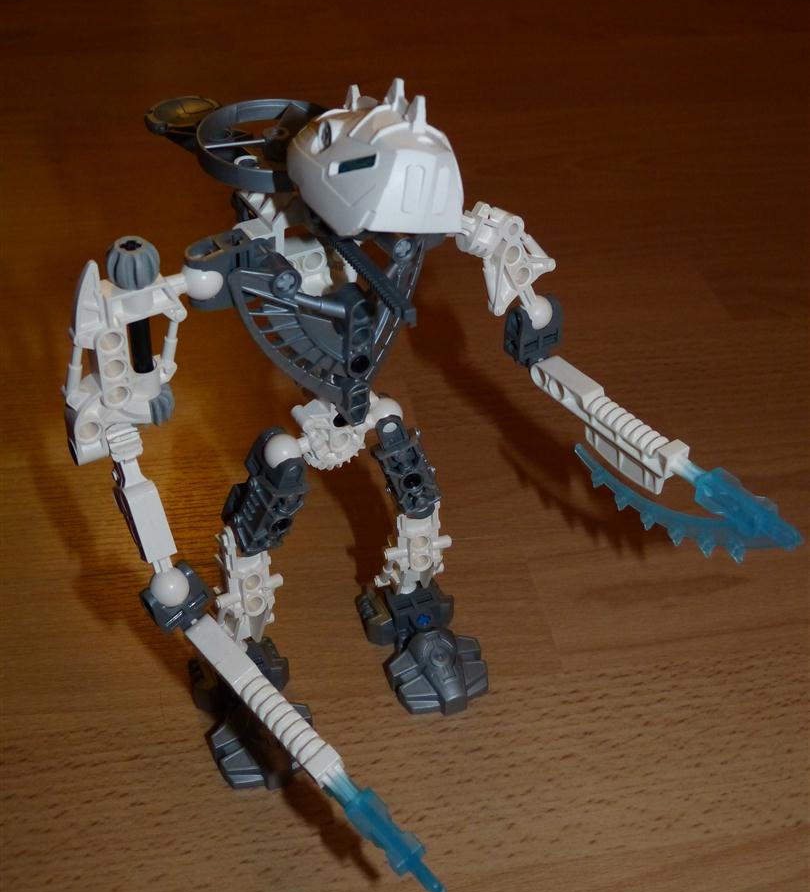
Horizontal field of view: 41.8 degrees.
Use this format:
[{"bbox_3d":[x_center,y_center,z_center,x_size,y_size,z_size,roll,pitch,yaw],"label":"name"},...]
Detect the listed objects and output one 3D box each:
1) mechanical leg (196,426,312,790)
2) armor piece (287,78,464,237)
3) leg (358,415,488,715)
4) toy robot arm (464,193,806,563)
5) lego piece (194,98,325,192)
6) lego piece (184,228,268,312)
[{"bbox_3d":[-0.044,0.048,0.312,0.040,0.095,0.066,-11,47,-15],"label":"mechanical leg"},{"bbox_3d":[-0.007,-0.071,0.260,0.030,0.034,0.034,-13,42,-26],"label":"armor piece"},{"bbox_3d":[0.005,0.034,0.329,0.034,0.094,0.058,-14,47,-17],"label":"leg"},{"bbox_3d":[0.057,-0.016,0.293,0.023,0.051,0.133,-27,53,-27],"label":"toy robot arm"},{"bbox_3d":[-0.040,-0.090,0.316,0.045,0.007,0.045,2,45,-2],"label":"lego piece"},{"bbox_3d":[-0.050,-0.049,0.294,0.022,0.015,0.014,-16,48,-18],"label":"lego piece"}]

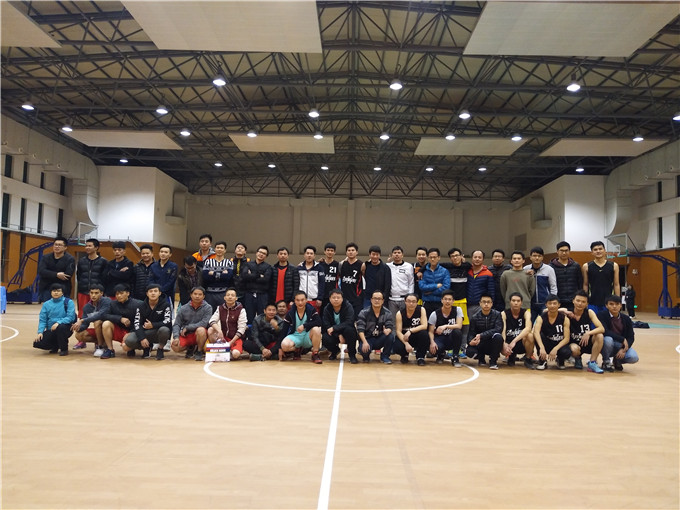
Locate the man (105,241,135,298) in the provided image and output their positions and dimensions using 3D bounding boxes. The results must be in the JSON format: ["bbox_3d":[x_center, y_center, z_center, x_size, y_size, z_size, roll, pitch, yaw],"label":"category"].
[{"bbox_3d":[-3.621,0.652,8.369,0.530,1.752,0.360,2,-4,-13],"label":"man"}]

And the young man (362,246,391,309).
[{"bbox_3d":[0.610,0.735,8.293,0.500,1.752,0.320,1,-4,8],"label":"young man"}]

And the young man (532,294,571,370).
[{"bbox_3d":[2.994,1.068,7.227,0.580,1.015,0.720,0,-4,12],"label":"young man"}]

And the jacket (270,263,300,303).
[{"bbox_3d":[-0.876,0.457,8.287,0.500,0.672,0.300,1,-4,7],"label":"jacket"}]

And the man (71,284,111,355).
[{"bbox_3d":[-3.772,0.961,7.755,0.550,1.020,0.720,1,-4,1],"label":"man"}]

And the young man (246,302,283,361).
[{"bbox_3d":[-1.117,1.115,7.536,0.600,0.813,0.680,2,-4,-8],"label":"young man"}]

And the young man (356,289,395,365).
[{"bbox_3d":[0.532,1.041,7.547,0.580,1.016,0.700,1,-4,-1],"label":"young man"}]

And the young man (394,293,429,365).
[{"bbox_3d":[1.041,1.060,7.437,0.520,0.996,0.700,1,-4,4],"label":"young man"}]

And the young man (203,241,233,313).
[{"bbox_3d":[-1.989,0.669,8.370,0.530,1.788,0.360,2,-4,-12],"label":"young man"}]

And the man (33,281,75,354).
[{"bbox_3d":[-4.260,0.944,7.640,0.540,1.033,0.620,1,-4,-3],"label":"man"}]

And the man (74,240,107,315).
[{"bbox_3d":[-4.073,0.626,8.370,0.540,1.784,0.340,2,-4,-14],"label":"man"}]

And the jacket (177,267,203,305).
[{"bbox_3d":[-2.485,0.481,8.492,0.480,0.630,0.350,2,-4,-13],"label":"jacket"}]

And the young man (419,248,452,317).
[{"bbox_3d":[1.489,0.751,8.150,0.530,1.716,0.370,0,-4,13],"label":"young man"}]

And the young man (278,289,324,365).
[{"bbox_3d":[-0.556,1.022,7.381,0.620,0.980,0.750,1,-4,-2],"label":"young man"}]

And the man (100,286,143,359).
[{"bbox_3d":[-3.192,0.950,7.448,0.620,1.038,0.720,-1,-4,26],"label":"man"}]

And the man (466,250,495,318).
[{"bbox_3d":[2.275,0.779,8.269,0.500,1.709,0.330,0,-4,16],"label":"man"}]

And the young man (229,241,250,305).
[{"bbox_3d":[-1.672,0.684,8.521,0.500,1.776,0.340,2,-4,-7],"label":"young man"}]

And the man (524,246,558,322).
[{"bbox_3d":[3.221,0.759,8.185,0.560,1.799,0.340,0,-4,21],"label":"man"}]

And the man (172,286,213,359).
[{"bbox_3d":[-2.159,0.977,7.427,0.600,1.021,0.700,1,-4,0],"label":"man"}]

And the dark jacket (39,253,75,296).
[{"bbox_3d":[-4.470,0.328,8.094,0.550,0.700,0.360,2,-4,-10],"label":"dark jacket"}]

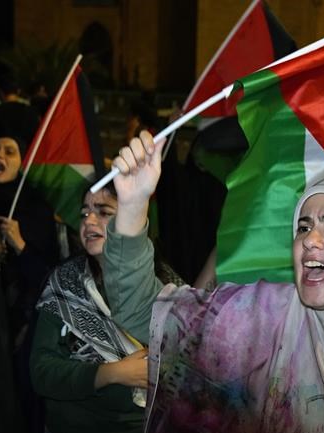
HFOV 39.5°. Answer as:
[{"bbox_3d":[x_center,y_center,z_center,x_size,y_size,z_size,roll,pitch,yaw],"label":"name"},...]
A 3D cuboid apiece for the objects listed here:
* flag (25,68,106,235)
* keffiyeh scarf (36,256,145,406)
[{"bbox_3d":[-0.356,-0.257,1.680,0.330,0.640,0.200,1,7,6],"label":"flag"},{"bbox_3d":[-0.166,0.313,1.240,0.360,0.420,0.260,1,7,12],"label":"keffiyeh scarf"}]

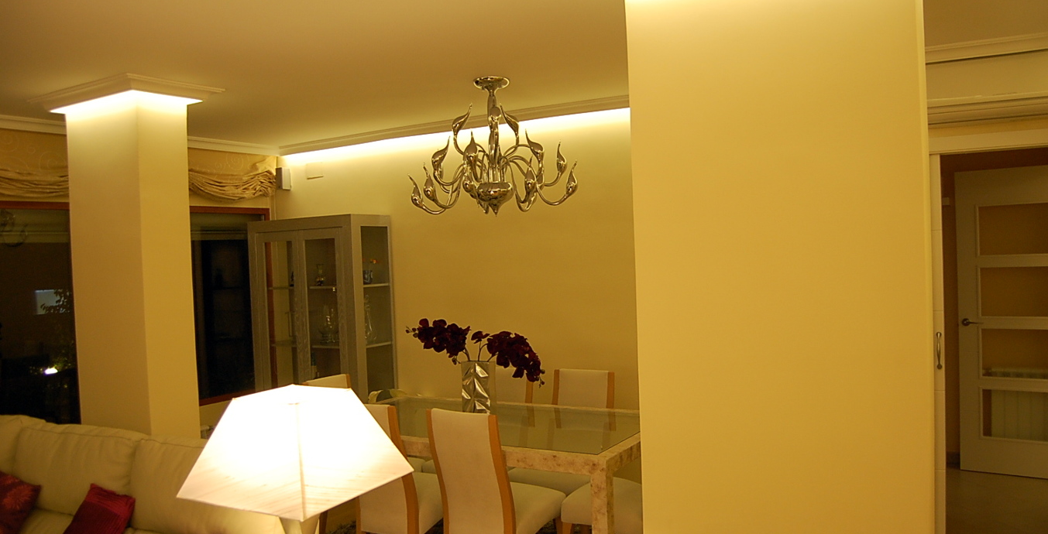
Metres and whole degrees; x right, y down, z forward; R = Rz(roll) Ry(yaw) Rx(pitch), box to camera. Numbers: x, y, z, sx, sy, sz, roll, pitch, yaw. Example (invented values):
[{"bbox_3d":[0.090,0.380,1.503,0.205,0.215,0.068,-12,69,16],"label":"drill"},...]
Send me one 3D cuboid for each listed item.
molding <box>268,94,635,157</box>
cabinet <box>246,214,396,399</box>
[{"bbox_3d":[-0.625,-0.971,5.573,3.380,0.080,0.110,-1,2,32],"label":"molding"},{"bbox_3d":[-1.552,0.594,6.050,1.105,1.920,0.415,-1,2,32],"label":"cabinet"}]

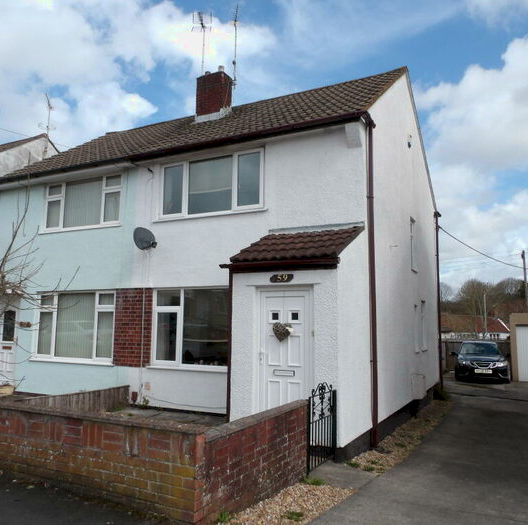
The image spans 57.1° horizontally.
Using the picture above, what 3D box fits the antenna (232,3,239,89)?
[{"bbox_3d":[-0.705,-5.524,12.340,0.170,1.980,0.660,2,-8,-7],"label":"antenna"}]

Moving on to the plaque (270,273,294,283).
[{"bbox_3d":[0.246,0.216,6.600,0.355,0.115,0.025,-3,-8,27],"label":"plaque"}]

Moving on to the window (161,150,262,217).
[{"bbox_3d":[-0.979,-1.405,9.010,2.260,1.100,0.110,-3,-8,27],"label":"window"}]

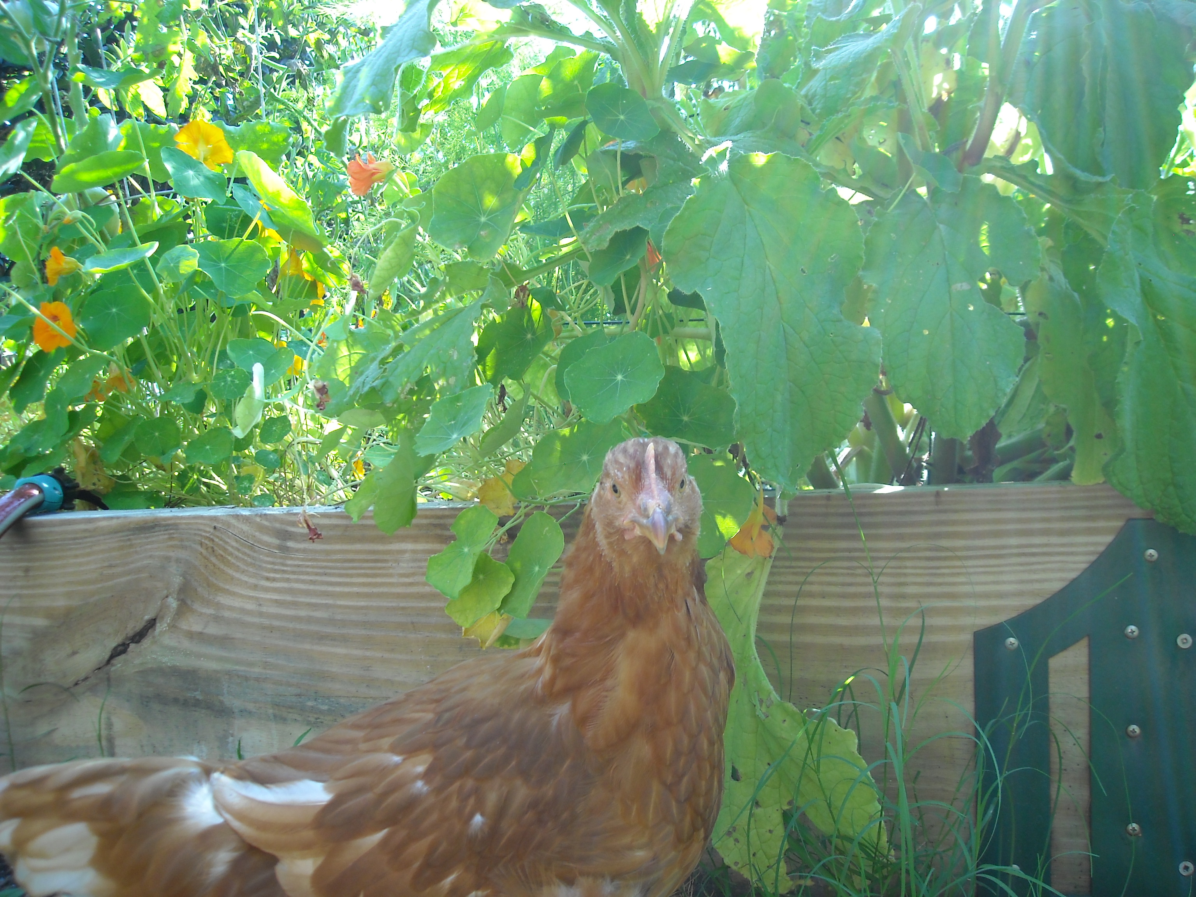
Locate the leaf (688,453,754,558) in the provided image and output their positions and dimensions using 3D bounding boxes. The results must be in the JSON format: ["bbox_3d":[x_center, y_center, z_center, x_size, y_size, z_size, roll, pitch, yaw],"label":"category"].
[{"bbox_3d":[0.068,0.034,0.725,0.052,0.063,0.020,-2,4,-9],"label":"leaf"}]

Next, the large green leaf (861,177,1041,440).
[{"bbox_3d":[0.239,-0.095,0.820,0.122,0.177,0.040,-1,-4,9],"label":"large green leaf"}]

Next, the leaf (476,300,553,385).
[{"bbox_3d":[-0.060,-0.077,0.870,0.055,0.060,0.025,-3,-6,-14],"label":"leaf"}]

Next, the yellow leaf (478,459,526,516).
[{"bbox_3d":[-0.063,0.025,0.790,0.034,0.038,0.012,-1,-11,-3],"label":"yellow leaf"}]

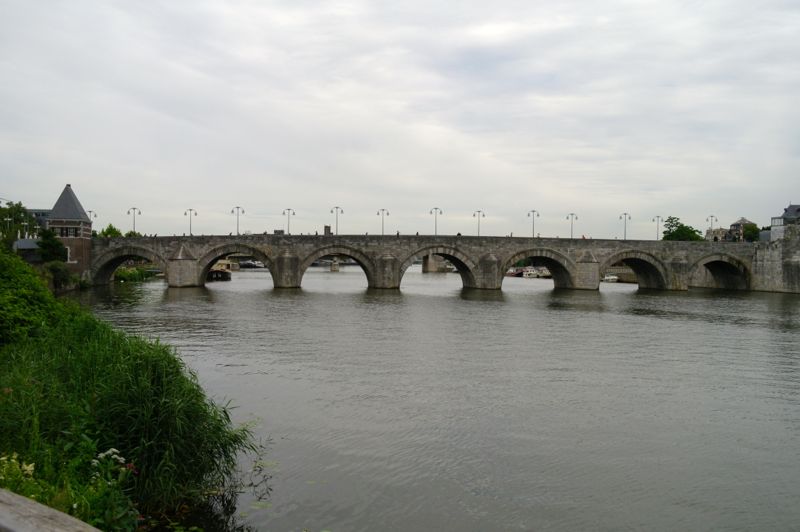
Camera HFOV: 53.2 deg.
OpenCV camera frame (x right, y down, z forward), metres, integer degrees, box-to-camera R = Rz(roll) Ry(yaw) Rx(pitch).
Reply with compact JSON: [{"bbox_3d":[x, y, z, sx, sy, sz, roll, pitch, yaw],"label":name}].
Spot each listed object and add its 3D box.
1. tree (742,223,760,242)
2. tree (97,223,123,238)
[{"bbox_3d":[108.000,-7.200,246.000,6.000,12.000,6.000,1,0,0],"label":"tree"},{"bbox_3d":[-67.600,-5.100,186.000,6.500,10.000,6.300,1,0,0],"label":"tree"}]

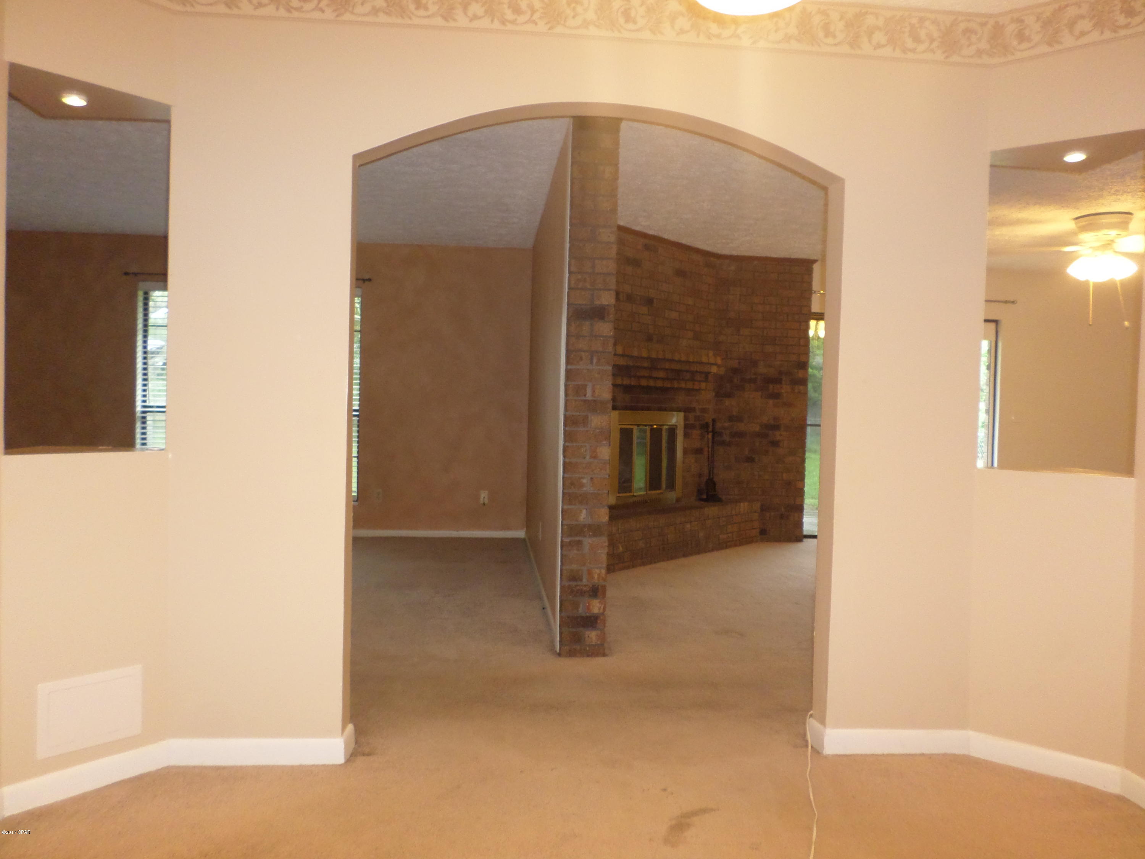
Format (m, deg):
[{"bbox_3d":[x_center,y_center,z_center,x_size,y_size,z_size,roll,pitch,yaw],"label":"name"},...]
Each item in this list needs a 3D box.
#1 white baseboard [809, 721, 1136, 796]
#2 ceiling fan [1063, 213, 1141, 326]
[{"bbox_3d":[1.235,1.034,2.602,0.828,0.087,0.300,1,2,-2],"label":"white baseboard"},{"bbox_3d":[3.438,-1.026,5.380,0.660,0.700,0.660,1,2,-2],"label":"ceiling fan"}]

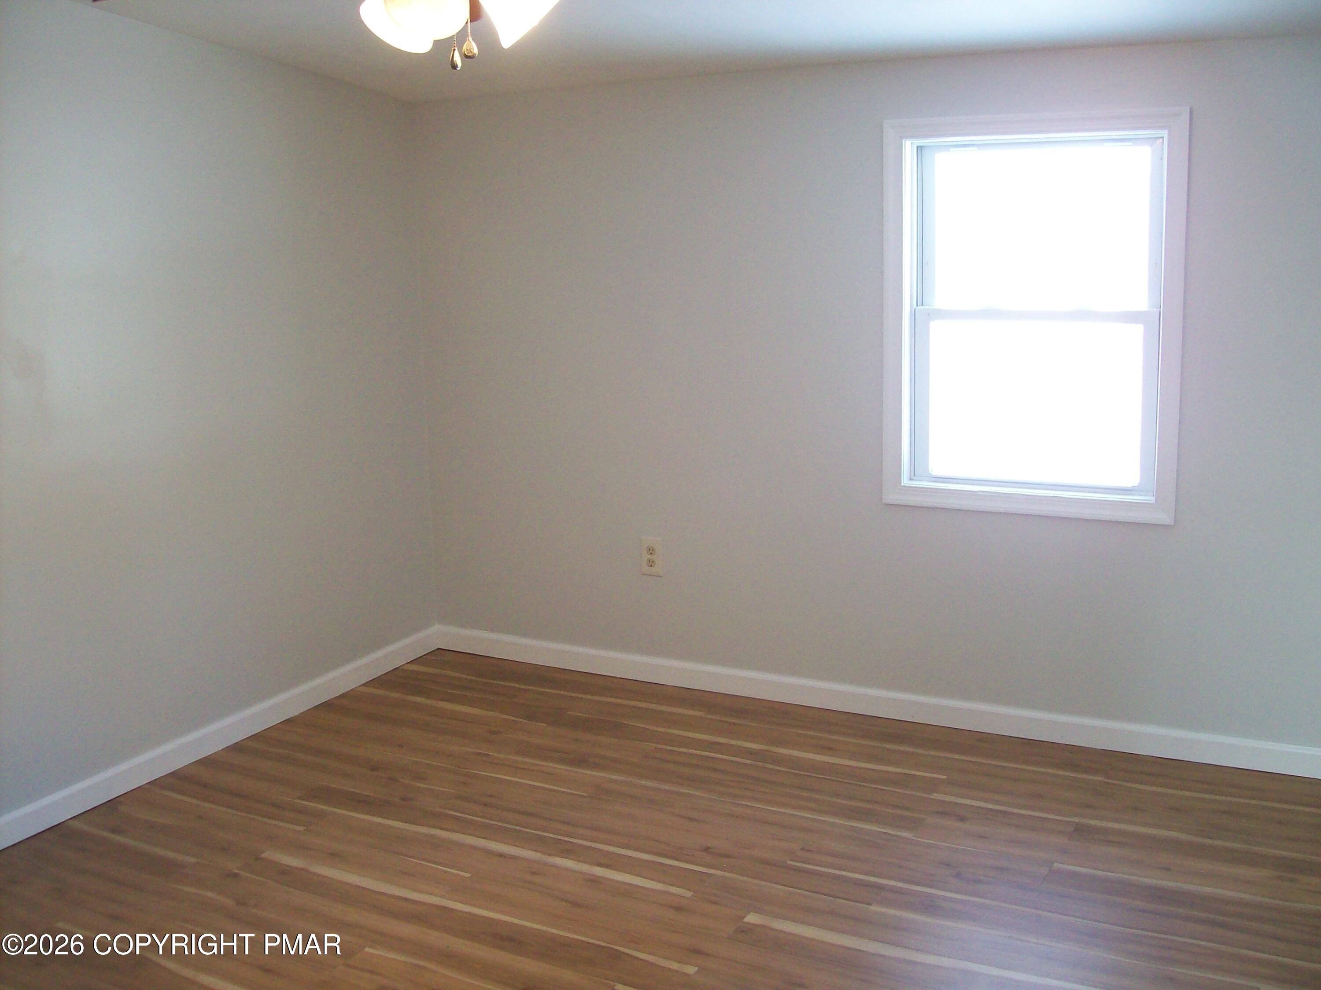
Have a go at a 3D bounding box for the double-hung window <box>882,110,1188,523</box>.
[{"bbox_3d":[1.016,-0.488,3.749,0.820,1.090,0.110,5,13,28],"label":"double-hung window"}]

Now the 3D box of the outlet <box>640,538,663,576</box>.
[{"bbox_3d":[-0.028,0.203,4.434,0.075,0.120,0.010,5,13,28],"label":"outlet"}]

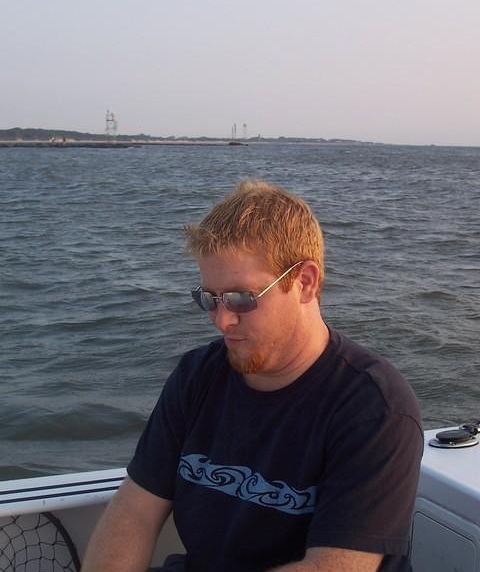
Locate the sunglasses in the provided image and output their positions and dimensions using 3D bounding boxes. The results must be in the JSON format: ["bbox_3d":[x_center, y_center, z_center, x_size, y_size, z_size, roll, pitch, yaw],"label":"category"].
[{"bbox_3d":[0.014,-0.001,1.585,0.137,0.042,0.138,2,25,42],"label":"sunglasses"}]

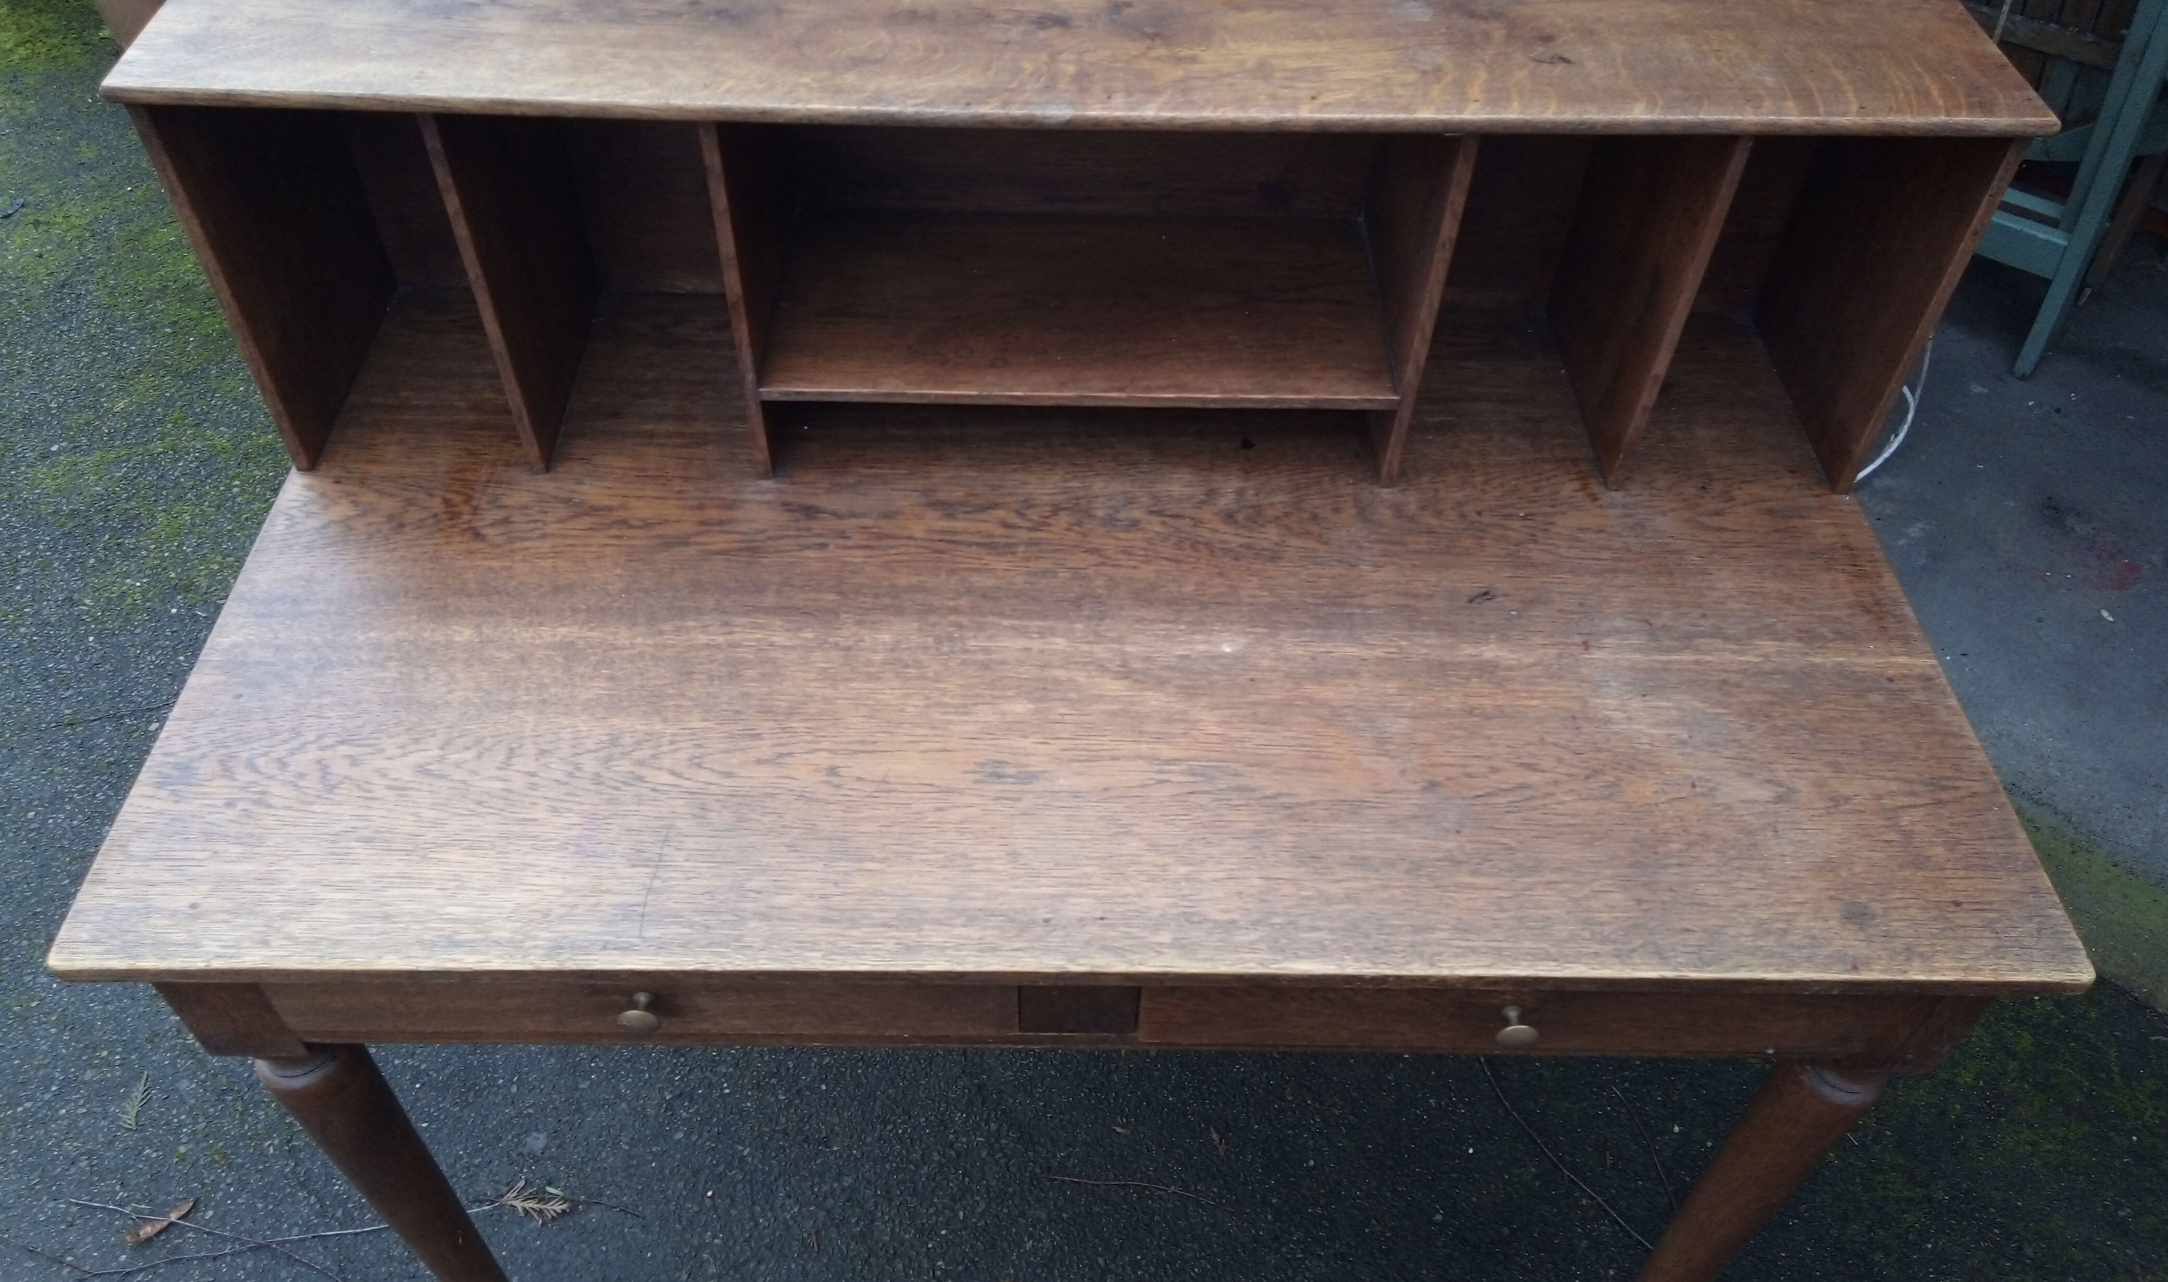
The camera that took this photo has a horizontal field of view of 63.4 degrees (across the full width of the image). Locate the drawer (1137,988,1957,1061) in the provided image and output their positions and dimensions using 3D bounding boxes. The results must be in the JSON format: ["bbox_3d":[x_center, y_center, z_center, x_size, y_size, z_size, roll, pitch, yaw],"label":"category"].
[{"bbox_3d":[0.233,0.042,1.064,0.409,0.088,0.404,1,49,-1],"label":"drawer"}]

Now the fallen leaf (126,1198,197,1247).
[{"bbox_3d":[-0.822,0.514,1.558,0.062,0.010,0.019,-31,57,-26],"label":"fallen leaf"}]

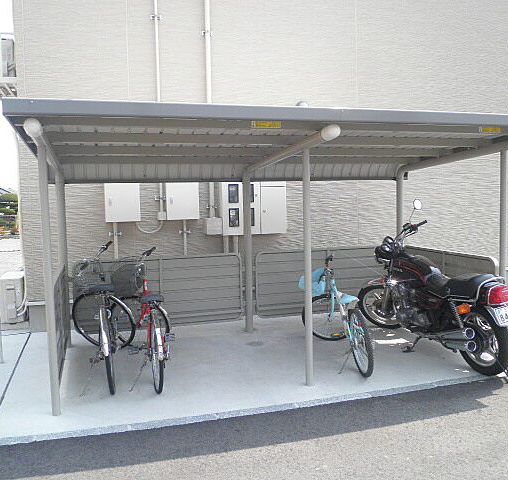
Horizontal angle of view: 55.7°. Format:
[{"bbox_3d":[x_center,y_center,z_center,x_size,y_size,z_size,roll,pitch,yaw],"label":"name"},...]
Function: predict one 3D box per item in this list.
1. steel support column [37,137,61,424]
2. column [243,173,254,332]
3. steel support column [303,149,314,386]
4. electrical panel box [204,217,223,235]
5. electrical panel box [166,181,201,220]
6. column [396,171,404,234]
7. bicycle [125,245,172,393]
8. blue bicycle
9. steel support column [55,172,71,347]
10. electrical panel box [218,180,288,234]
[{"bbox_3d":[-1.383,0.281,3.238,0.062,1.848,0.062,-3,6,-17],"label":"steel support column"},{"bbox_3d":[-0.065,0.147,5.354,0.082,1.782,0.082,-3,6,-17],"label":"column"},{"bbox_3d":[0.460,0.239,4.089,0.062,2.015,0.062,-3,4,-18],"label":"steel support column"},{"bbox_3d":[-0.513,-0.172,6.085,0.192,0.213,0.140,-3,4,-18],"label":"electrical panel box"},{"bbox_3d":[-0.895,-0.487,5.960,0.406,0.475,0.170,-3,4,-18],"label":"electrical panel box"},{"bbox_3d":[1.931,0.069,6.353,0.081,1.988,0.081,-3,4,-18],"label":"column"},{"bbox_3d":[-0.948,0.612,4.154,0.540,1.040,1.700,-3,6,-17],"label":"bicycle"},{"bbox_3d":[0.884,0.707,4.788,0.540,0.970,1.560,-2,4,-6],"label":"blue bicycle"},{"bbox_3d":[-2.002,0.206,5.089,0.082,1.851,0.082,-3,4,-18],"label":"steel support column"},{"bbox_3d":[-0.025,-0.400,5.912,0.839,0.677,0.180,-3,6,-17],"label":"electrical panel box"}]

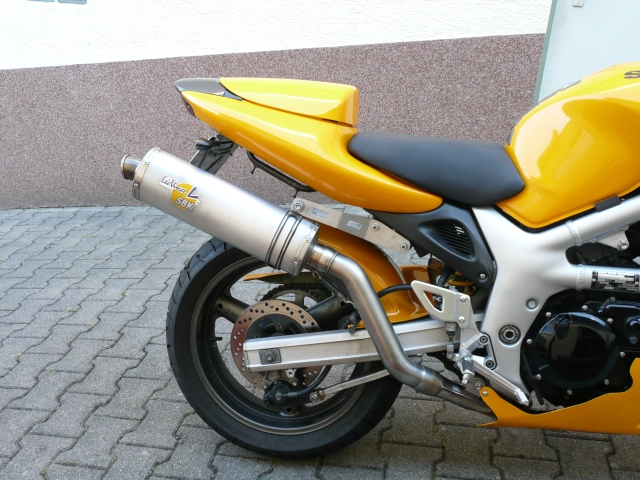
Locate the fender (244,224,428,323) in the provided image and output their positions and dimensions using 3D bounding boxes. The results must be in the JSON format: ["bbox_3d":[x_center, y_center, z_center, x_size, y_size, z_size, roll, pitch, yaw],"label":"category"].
[{"bbox_3d":[0.019,0.060,1.557,0.520,0.298,0.230,0,9,12],"label":"fender"}]

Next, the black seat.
[{"bbox_3d":[0.263,-0.170,1.454,0.390,0.157,0.270,0,9,12],"label":"black seat"}]

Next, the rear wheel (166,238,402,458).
[{"bbox_3d":[-0.086,0.249,1.594,0.624,0.624,0.160,0,9,12],"label":"rear wheel"}]

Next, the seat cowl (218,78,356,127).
[{"bbox_3d":[-0.071,-0.323,1.497,0.346,0.128,0.220,0,9,12],"label":"seat cowl"}]

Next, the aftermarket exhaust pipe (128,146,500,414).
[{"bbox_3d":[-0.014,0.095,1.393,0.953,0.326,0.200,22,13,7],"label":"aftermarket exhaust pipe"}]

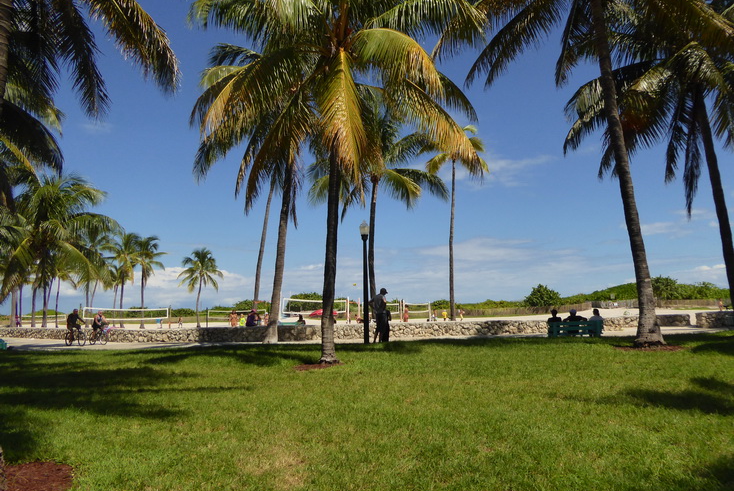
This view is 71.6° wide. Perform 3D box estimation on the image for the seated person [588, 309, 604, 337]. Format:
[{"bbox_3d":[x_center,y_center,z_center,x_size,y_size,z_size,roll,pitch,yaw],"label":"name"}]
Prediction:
[{"bbox_3d":[7.960,2.858,17.701,0.520,1.270,0.750,-1,-7,0],"label":"seated person"}]

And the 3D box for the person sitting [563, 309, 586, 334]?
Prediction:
[{"bbox_3d":[7.158,2.849,17.601,0.800,1.270,0.750,-1,-7,0],"label":"person sitting"}]

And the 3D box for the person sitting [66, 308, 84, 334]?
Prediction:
[{"bbox_3d":[-13.775,3.740,24.100,0.850,1.420,0.550,-5,-9,31],"label":"person sitting"}]

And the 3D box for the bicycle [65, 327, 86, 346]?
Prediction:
[{"bbox_3d":[-14.426,4.464,25.265,1.720,1.060,0.600,-5,-8,29],"label":"bicycle"}]

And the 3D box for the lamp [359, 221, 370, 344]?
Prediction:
[{"bbox_3d":[-0.043,1.263,17.261,0.340,4.120,0.340,-1,-7,0],"label":"lamp"}]

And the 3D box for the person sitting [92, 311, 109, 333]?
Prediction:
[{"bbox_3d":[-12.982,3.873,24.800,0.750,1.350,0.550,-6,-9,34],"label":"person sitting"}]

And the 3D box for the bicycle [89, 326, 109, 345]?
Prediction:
[{"bbox_3d":[-13.045,4.335,24.800,1.750,1.080,0.600,-6,-9,33],"label":"bicycle"}]

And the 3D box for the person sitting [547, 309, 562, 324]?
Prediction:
[{"bbox_3d":[6.471,2.852,17.601,0.500,1.270,0.750,-1,-7,0],"label":"person sitting"}]

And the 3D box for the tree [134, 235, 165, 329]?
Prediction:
[{"bbox_3d":[-29.296,4.953,67.744,6.000,12.170,6.000,-1,-7,0],"label":"tree"}]

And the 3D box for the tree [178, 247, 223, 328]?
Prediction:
[{"bbox_3d":[-22.636,5.855,69.654,6.200,10.710,6.200,-1,-7,0],"label":"tree"}]

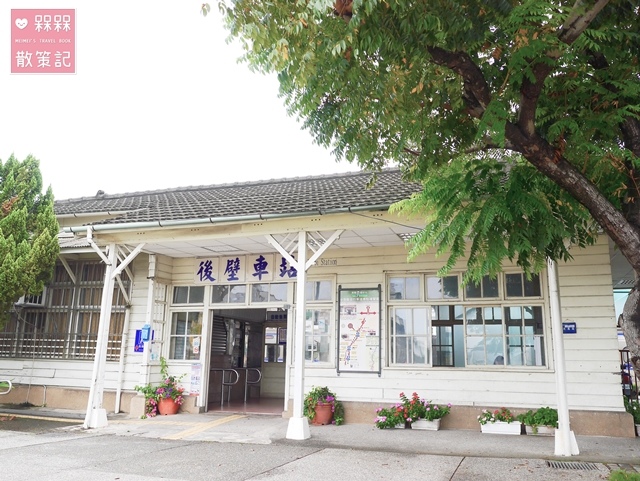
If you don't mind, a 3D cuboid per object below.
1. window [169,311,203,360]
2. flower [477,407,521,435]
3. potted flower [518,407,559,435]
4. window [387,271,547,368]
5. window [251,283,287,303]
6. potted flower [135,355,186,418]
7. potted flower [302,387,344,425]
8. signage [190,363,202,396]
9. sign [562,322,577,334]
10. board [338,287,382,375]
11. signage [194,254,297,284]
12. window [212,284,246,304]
[{"bbox_3d":[-2.816,1.990,11.649,0.790,1.056,0.070,-3,-13,17],"label":"window"},{"bbox_3d":[3.178,3.183,9.828,0.700,0.455,0.290,-3,-14,18],"label":"flower"},{"bbox_3d":[3.581,2.961,9.056,0.700,0.450,0.300,-3,-13,17],"label":"potted flower"},{"bbox_3d":[2.822,1.528,10.935,3.090,1.970,0.130,-3,-14,18],"label":"window"},{"bbox_3d":[-1.020,1.087,11.263,0.827,0.421,0.070,-3,-13,17],"label":"window"},{"bbox_3d":[-3.161,2.914,10.966,0.720,1.120,0.600,-3,-13,17],"label":"potted flower"},{"bbox_3d":[0.053,3.252,10.942,0.740,0.720,0.620,-3,-14,18],"label":"potted flower"},{"bbox_3d":[-2.785,3.123,12.431,0.245,0.690,0.020,-3,-14,18],"label":"signage"},{"bbox_3d":[4.244,1.502,9.441,0.218,0.182,0.020,-3,-13,17],"label":"sign"},{"bbox_3d":[0.750,1.694,10.502,0.838,1.666,0.060,-3,-13,17],"label":"board"},{"bbox_3d":[-1.687,0.645,12.647,2.700,0.640,0.060,-3,-14,18],"label":"signage"},{"bbox_3d":[-2.105,1.228,12.666,0.880,0.480,0.070,-3,-14,18],"label":"window"}]

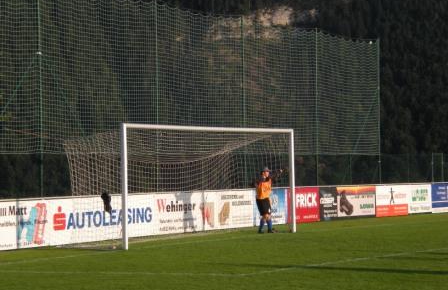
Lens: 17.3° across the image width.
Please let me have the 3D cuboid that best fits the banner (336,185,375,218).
[{"bbox_3d":[4.080,1.740,45.415,0.080,0.930,2.820,-1,-1,30],"label":"banner"}]

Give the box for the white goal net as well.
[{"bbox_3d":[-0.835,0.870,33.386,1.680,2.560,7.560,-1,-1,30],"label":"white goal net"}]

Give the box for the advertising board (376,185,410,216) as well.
[{"bbox_3d":[5.442,1.788,47.809,0.080,1.000,2.710,-1,-1,30],"label":"advertising board"}]

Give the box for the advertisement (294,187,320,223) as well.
[{"bbox_3d":[2.305,1.739,42.312,0.080,0.980,1.950,-1,-1,30],"label":"advertisement"}]

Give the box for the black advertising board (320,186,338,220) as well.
[{"bbox_3d":[3.083,1.746,43.681,0.080,0.980,1.220,-1,-1,30],"label":"black advertising board"}]

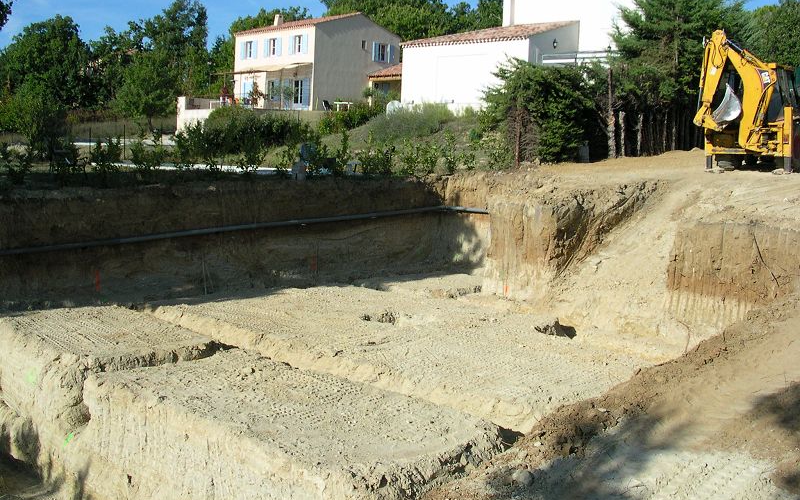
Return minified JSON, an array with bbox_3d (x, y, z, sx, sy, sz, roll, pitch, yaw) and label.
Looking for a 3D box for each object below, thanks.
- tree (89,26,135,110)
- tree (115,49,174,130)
[{"bbox_3d":[-17.820,-11.219,53.000,2.890,5.110,3.300,2,7,0],"label":"tree"},{"bbox_3d":[-13.147,-8.259,44.000,2.990,4.090,3.100,2,7,0],"label":"tree"}]

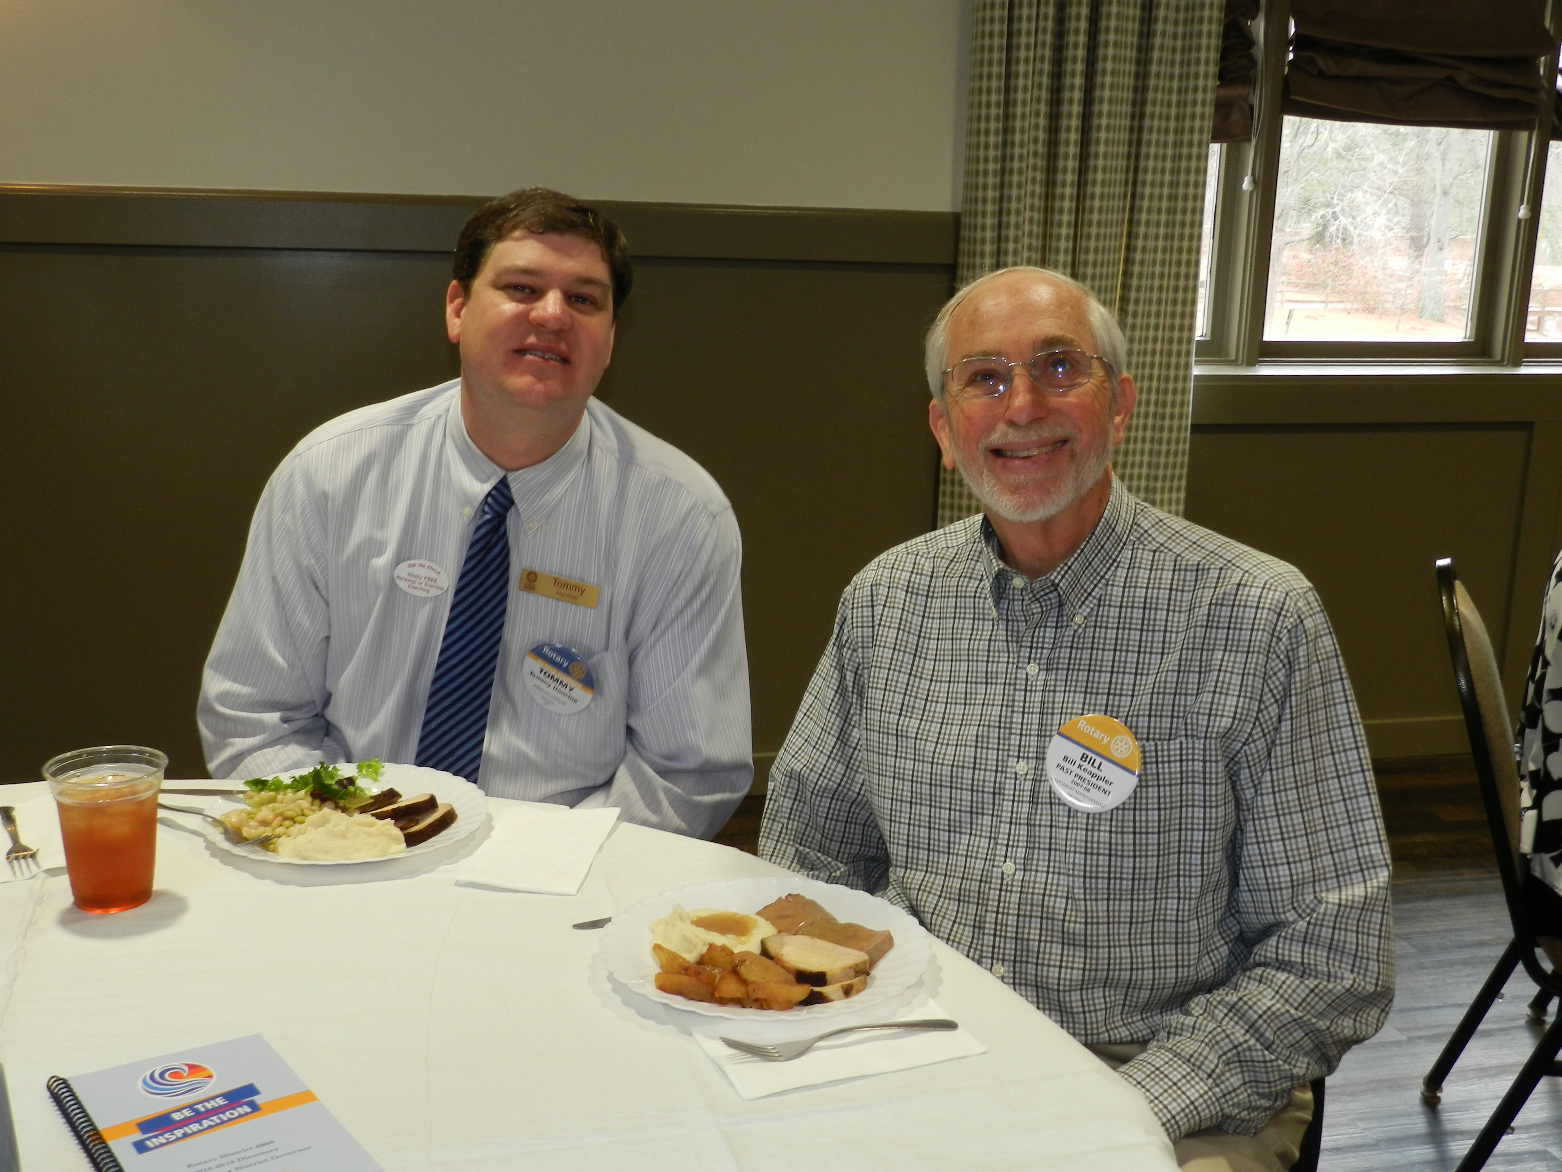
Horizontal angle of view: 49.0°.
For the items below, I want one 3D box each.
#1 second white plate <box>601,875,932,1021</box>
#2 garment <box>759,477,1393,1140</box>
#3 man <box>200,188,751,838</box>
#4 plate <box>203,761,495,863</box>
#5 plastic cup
[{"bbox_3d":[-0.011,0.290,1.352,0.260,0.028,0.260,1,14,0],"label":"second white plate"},{"bbox_3d":[0.224,0.159,1.446,0.570,0.480,0.430,9,16,30],"label":"garment"},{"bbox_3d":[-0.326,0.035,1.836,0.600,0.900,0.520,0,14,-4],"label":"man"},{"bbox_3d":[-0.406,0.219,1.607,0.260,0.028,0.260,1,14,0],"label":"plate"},{"bbox_3d":[-0.566,0.208,1.446,0.098,0.118,0.098,1,14,0],"label":"plastic cup"}]

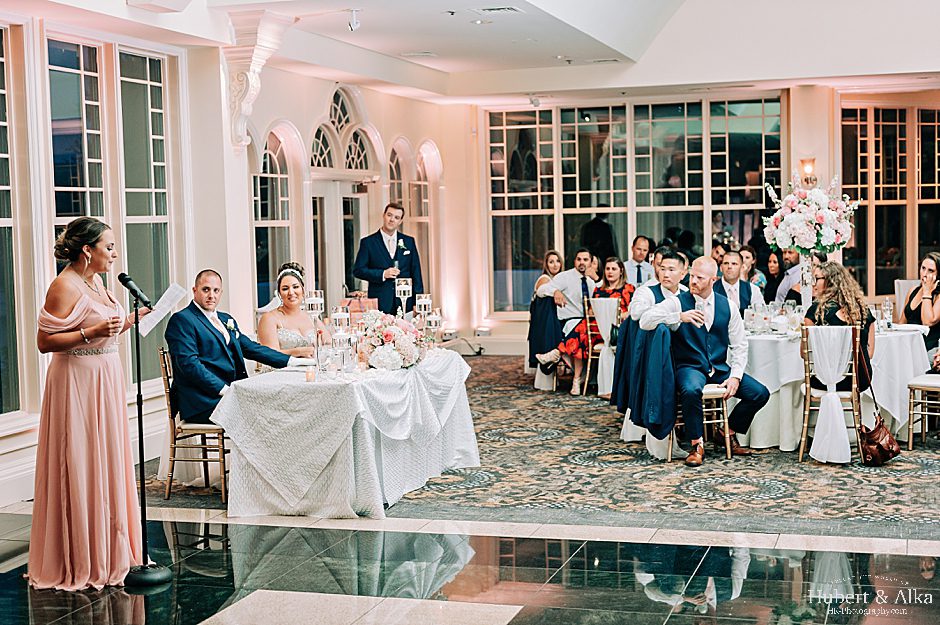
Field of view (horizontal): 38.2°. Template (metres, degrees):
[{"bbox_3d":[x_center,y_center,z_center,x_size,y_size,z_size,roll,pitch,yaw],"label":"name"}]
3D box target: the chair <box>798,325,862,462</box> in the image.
[{"bbox_3d":[2.403,0.509,9.007,0.410,0.915,0.440,0,4,16],"label":"chair"}]

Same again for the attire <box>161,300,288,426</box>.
[{"bbox_3d":[-1.418,0.482,8.268,0.820,1.060,0.680,1,4,35],"label":"attire"}]

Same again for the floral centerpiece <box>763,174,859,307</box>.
[{"bbox_3d":[2.474,-0.439,9.858,0.670,1.120,0.690,0,4,17],"label":"floral centerpiece"}]

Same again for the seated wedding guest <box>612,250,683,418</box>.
[{"bbox_3d":[1.421,0.252,9.666,0.680,1.360,0.750,-3,4,-23],"label":"seated wedding guest"}]

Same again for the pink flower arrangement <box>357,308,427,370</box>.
[{"bbox_3d":[-0.459,0.140,8.147,0.400,0.360,0.410,-1,4,0],"label":"pink flower arrangement"}]

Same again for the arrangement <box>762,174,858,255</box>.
[{"bbox_3d":[2.560,-0.737,10.200,0.680,0.590,0.660,-2,4,0],"label":"arrangement"}]

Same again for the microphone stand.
[{"bbox_3d":[-1.512,0.584,6.271,0.240,1.330,0.240,-2,4,-10],"label":"microphone stand"}]

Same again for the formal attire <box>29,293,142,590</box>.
[{"bbox_3d":[-1.792,0.564,6.386,0.530,1.350,0.530,2,5,40],"label":"formal attire"}]

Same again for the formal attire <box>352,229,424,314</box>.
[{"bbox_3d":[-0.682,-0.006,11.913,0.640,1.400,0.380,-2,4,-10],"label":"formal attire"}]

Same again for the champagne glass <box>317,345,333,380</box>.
[{"bbox_3d":[-0.819,0.275,7.640,0.075,0.195,0.075,0,4,17],"label":"champagne glass"}]

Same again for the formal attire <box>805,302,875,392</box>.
[{"bbox_3d":[2.467,0.227,9.077,0.450,0.630,0.450,-1,4,10],"label":"formal attire"}]

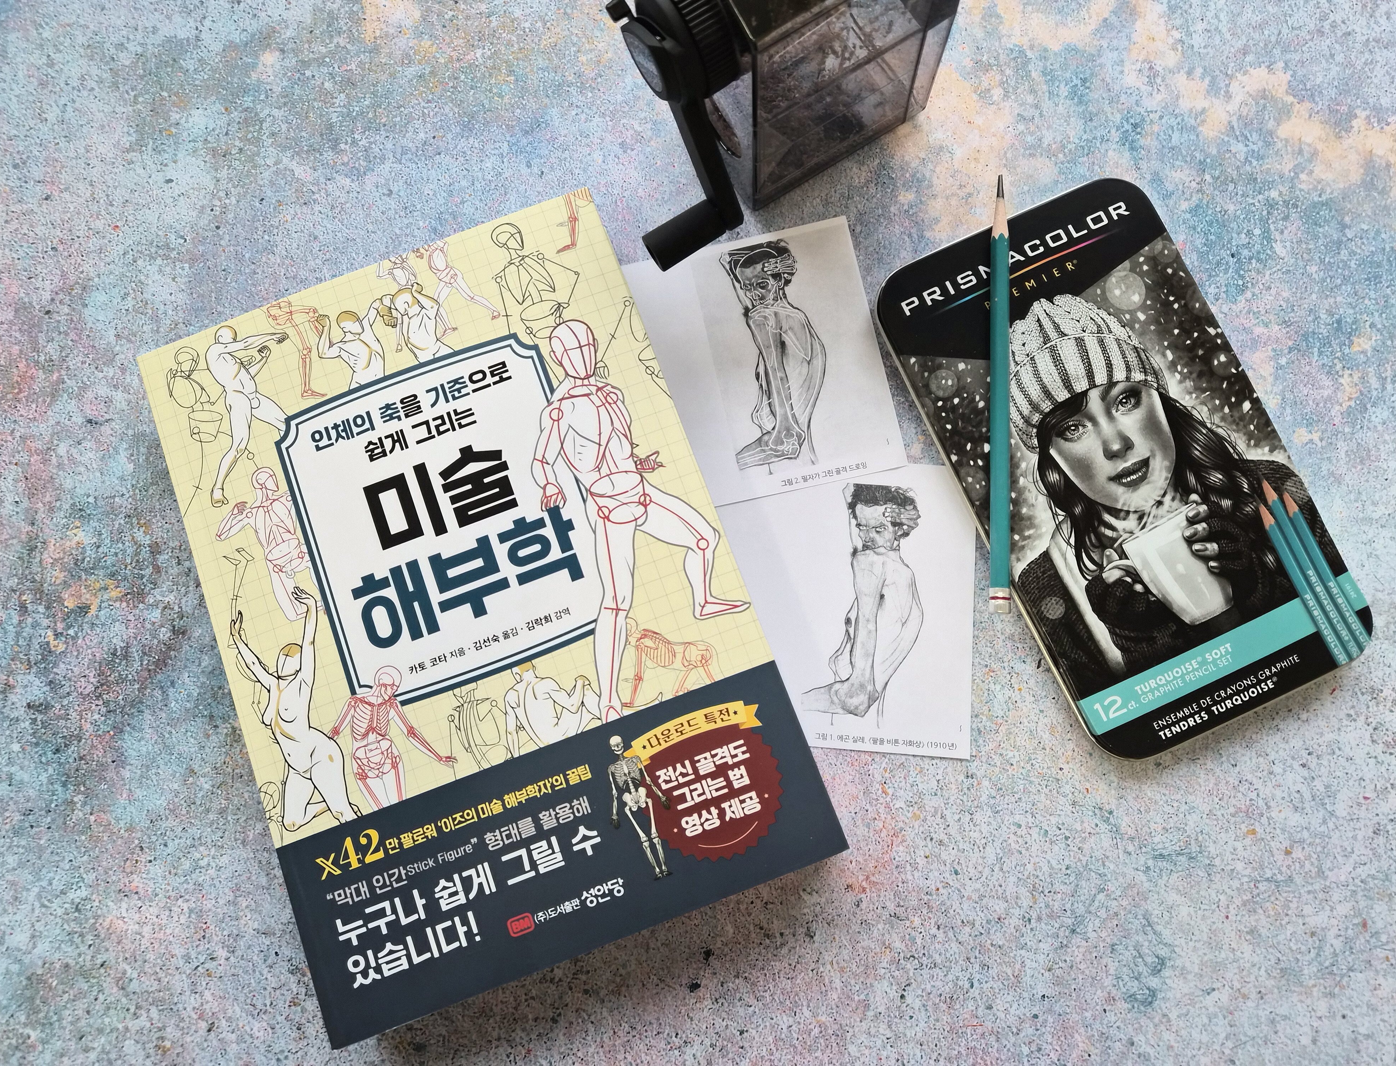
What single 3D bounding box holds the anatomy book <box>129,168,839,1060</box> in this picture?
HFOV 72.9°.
[{"bbox_3d":[-0.080,0.021,0.344,0.182,0.022,0.257,-21,80,-1],"label":"anatomy book"}]

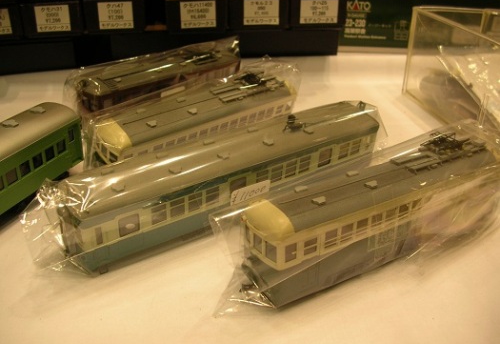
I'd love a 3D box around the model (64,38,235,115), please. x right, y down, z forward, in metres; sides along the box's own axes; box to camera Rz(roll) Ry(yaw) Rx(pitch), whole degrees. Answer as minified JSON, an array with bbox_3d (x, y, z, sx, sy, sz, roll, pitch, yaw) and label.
[{"bbox_3d":[-0.070,-0.069,0.411,0.041,0.049,0.154,22,33,36],"label":"model"}]

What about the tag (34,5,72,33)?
[{"bbox_3d":[-0.217,-0.169,0.557,0.036,0.028,0.001,-3,27,-9],"label":"tag"}]

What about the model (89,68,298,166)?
[{"bbox_3d":[-0.031,-0.028,0.334,0.035,0.044,0.151,25,35,39],"label":"model"}]

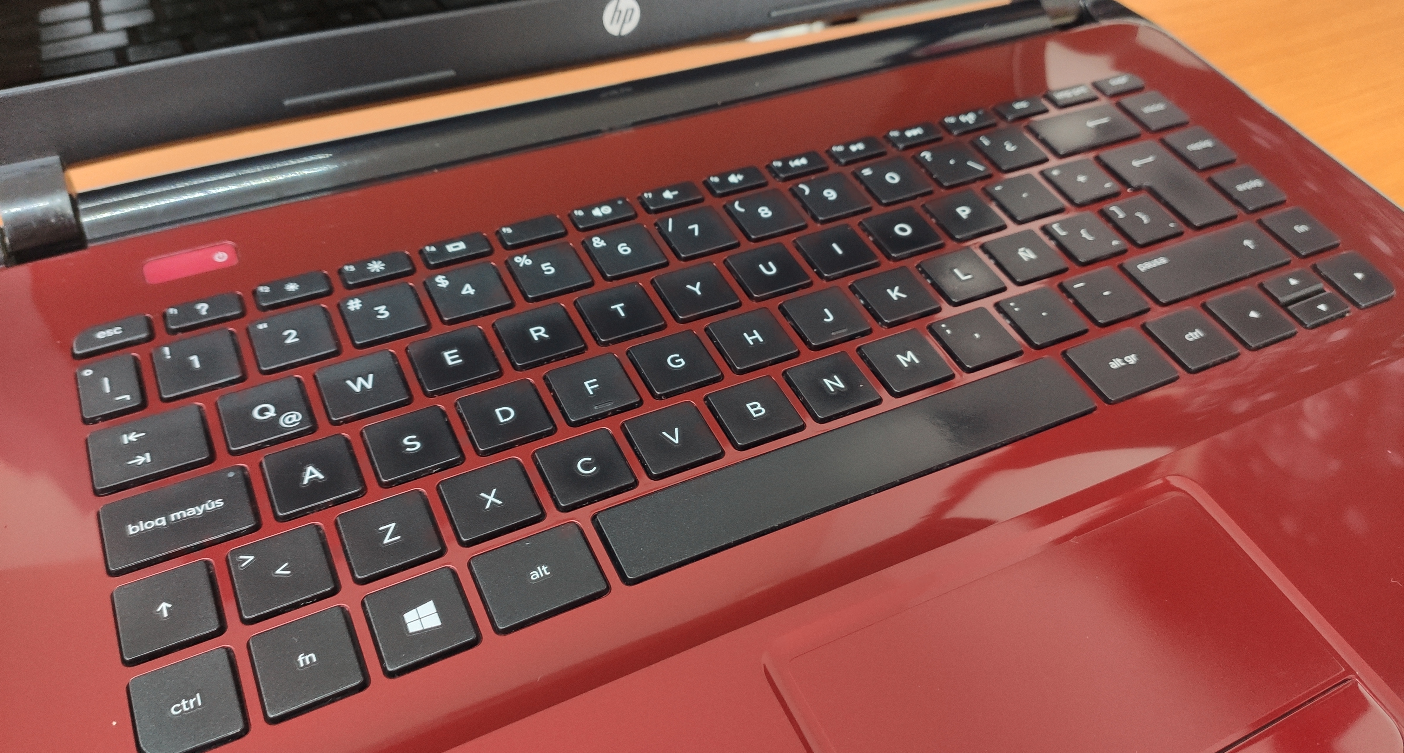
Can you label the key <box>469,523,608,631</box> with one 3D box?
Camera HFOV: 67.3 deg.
[{"bbox_3d":[-0.028,0.035,0.184,0.020,0.003,0.016,-17,52,-21],"label":"key"}]

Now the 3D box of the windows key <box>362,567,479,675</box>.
[{"bbox_3d":[-0.047,0.041,0.177,0.016,0.003,0.016,-17,52,-21],"label":"windows key"}]

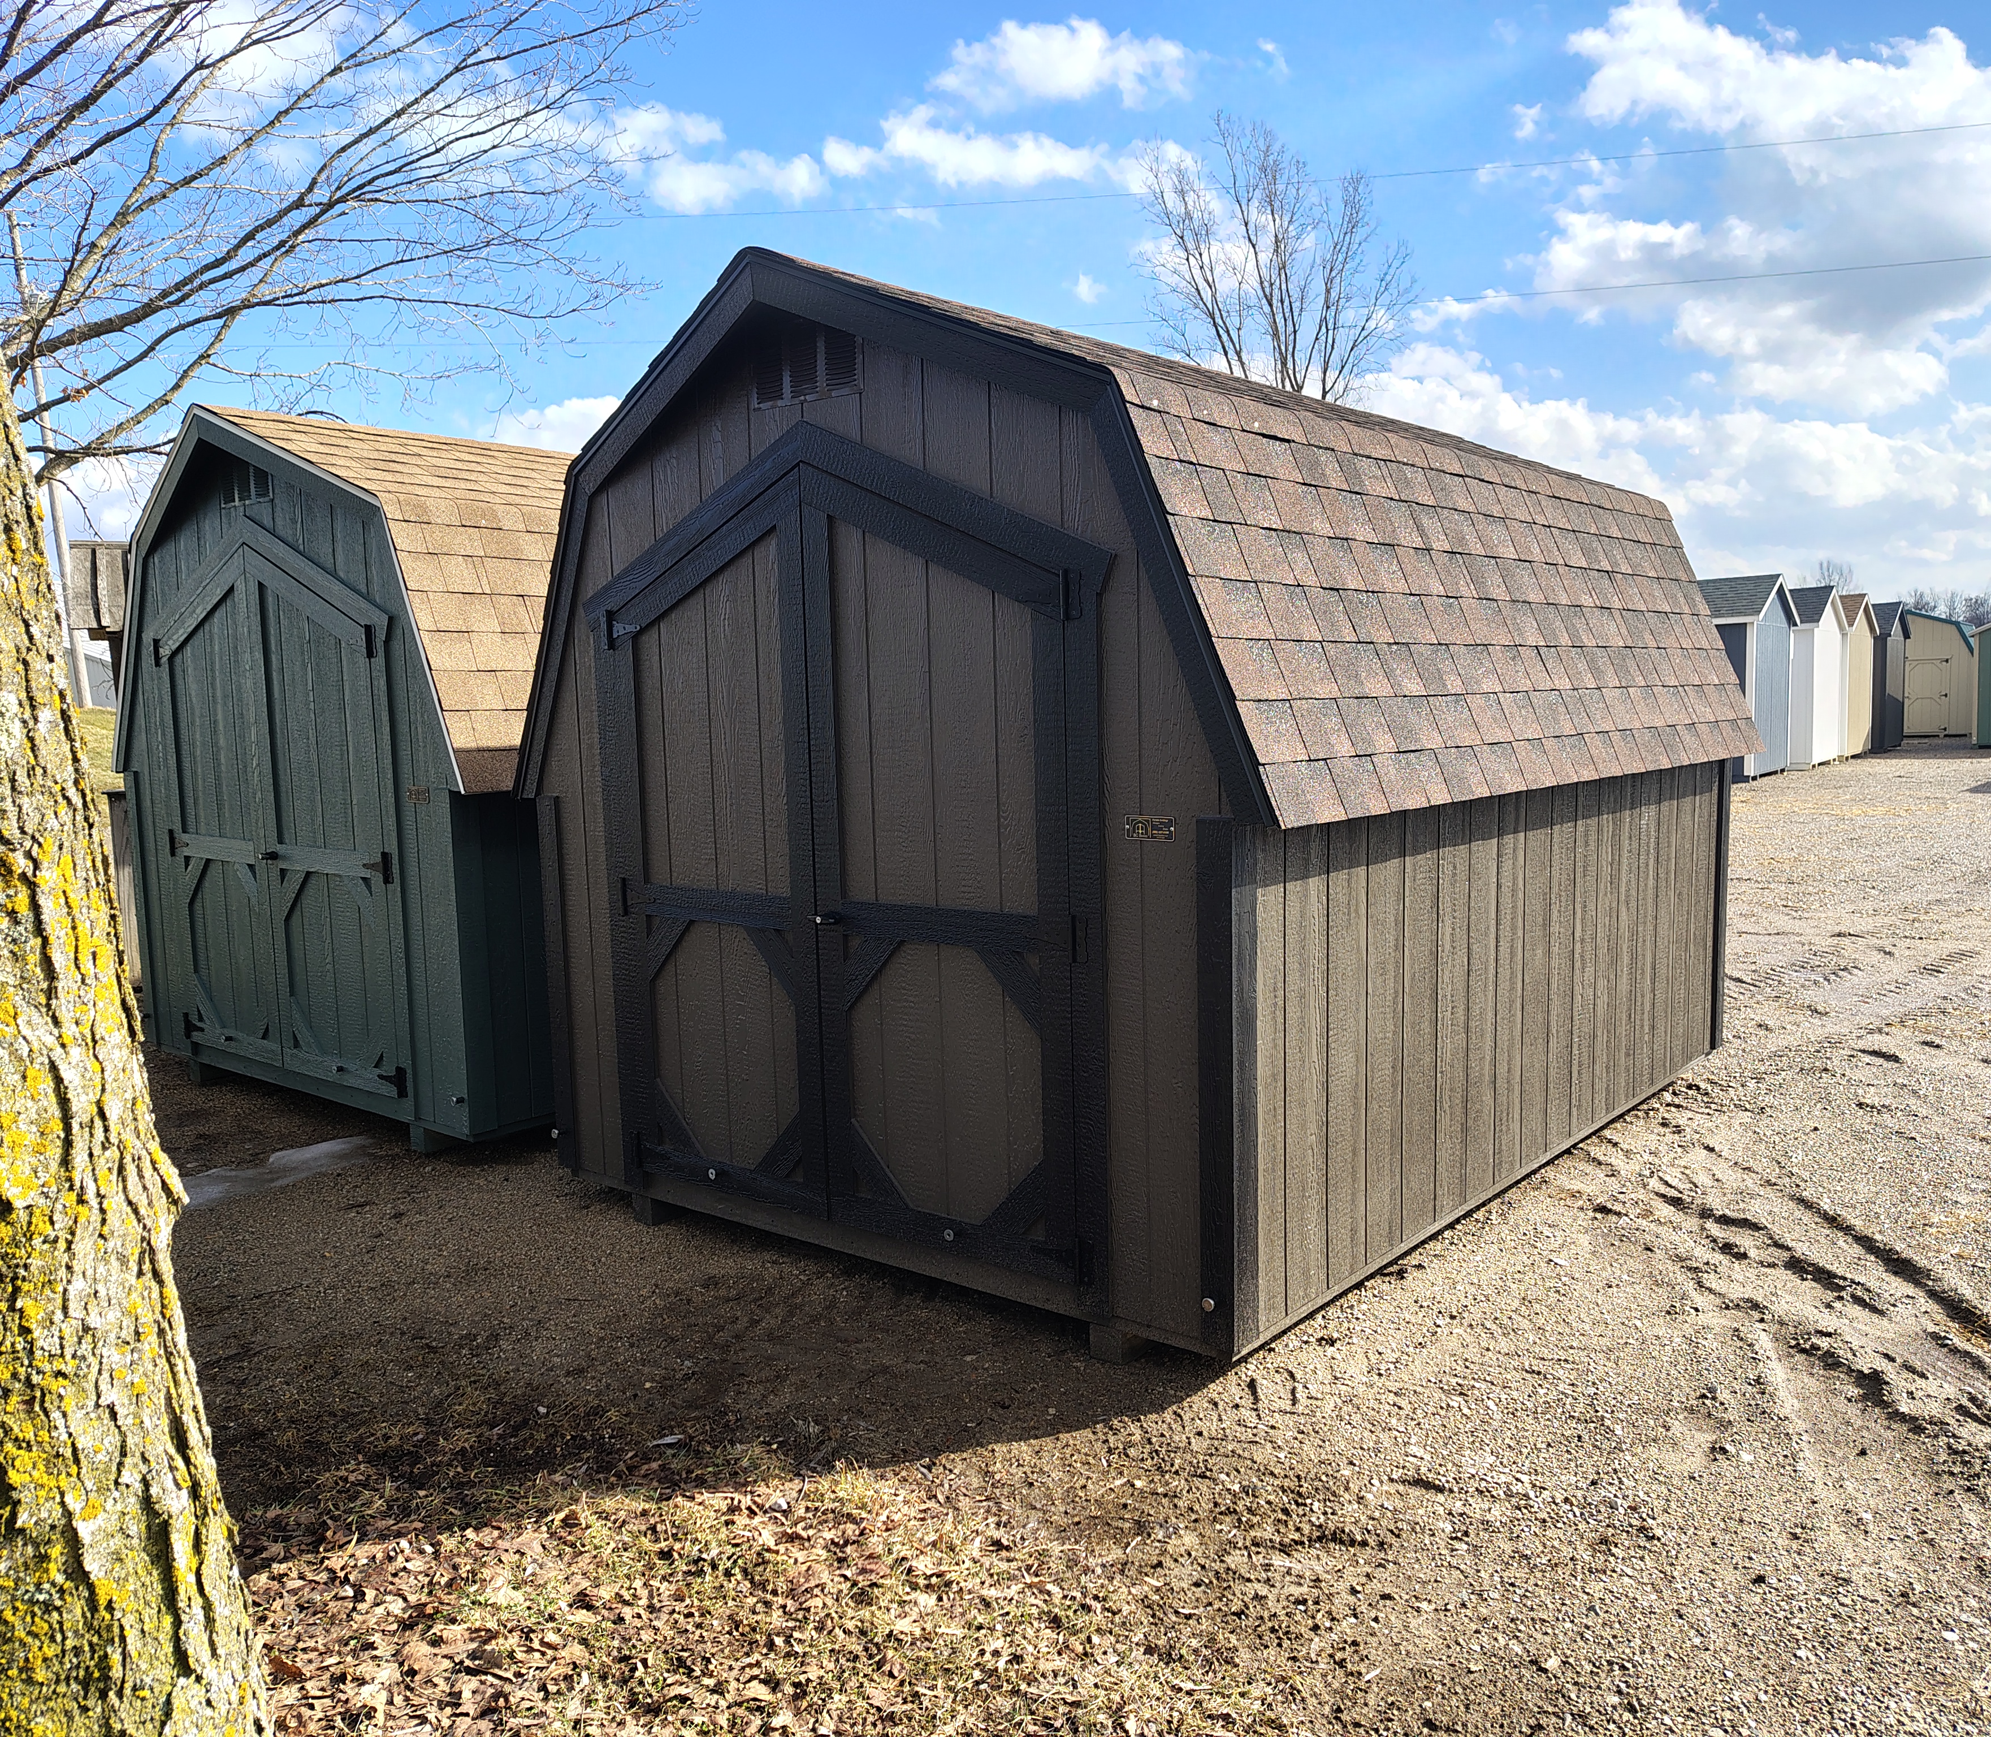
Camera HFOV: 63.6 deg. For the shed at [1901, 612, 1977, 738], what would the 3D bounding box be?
[{"bbox_3d":[24.526,-5.177,42.754,3.250,3.373,3.900,2,7,38],"label":"shed"}]

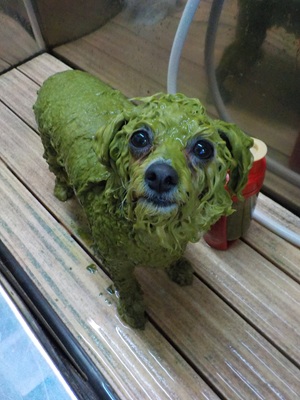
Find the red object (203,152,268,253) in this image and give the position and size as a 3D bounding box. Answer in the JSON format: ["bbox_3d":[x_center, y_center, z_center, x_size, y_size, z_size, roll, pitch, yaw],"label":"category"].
[{"bbox_3d":[0.141,-0.005,0.595,0.085,0.226,0.073,-39,59,-19],"label":"red object"}]

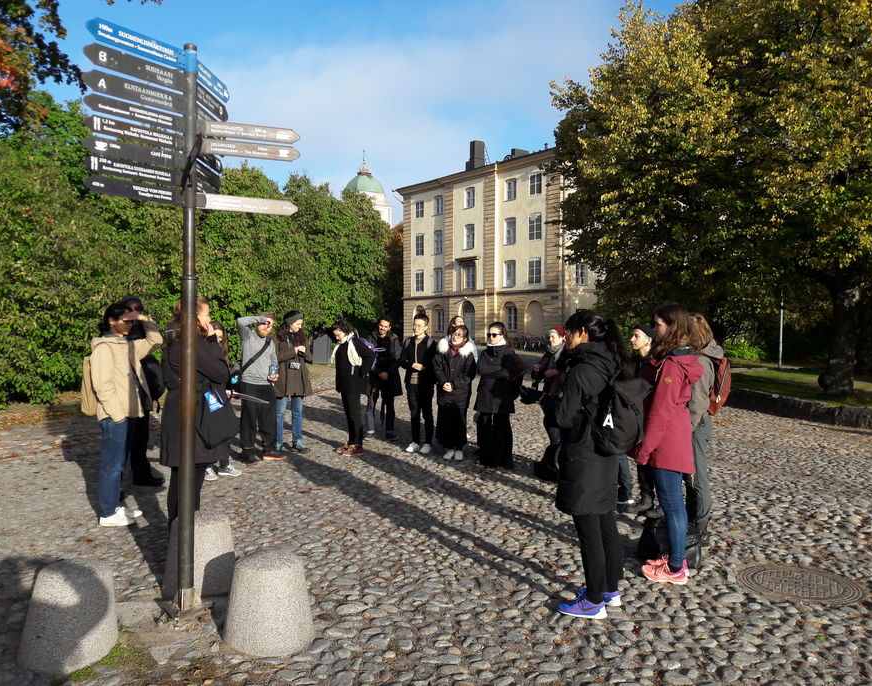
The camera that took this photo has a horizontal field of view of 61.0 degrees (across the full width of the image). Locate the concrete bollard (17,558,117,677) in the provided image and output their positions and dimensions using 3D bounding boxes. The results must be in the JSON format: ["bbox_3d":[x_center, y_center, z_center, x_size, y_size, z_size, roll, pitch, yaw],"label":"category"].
[{"bbox_3d":[-1.765,1.284,3.590,0.445,0.420,0.445,5,4,0],"label":"concrete bollard"}]

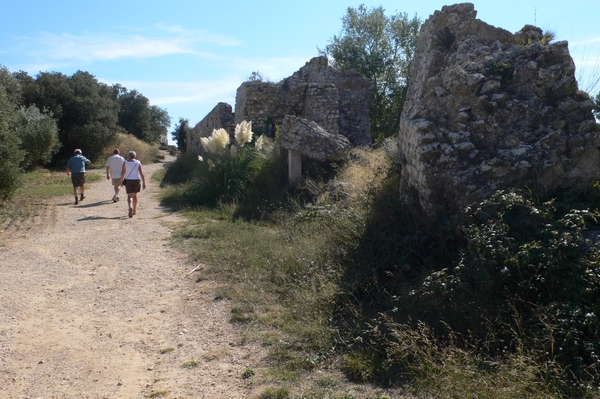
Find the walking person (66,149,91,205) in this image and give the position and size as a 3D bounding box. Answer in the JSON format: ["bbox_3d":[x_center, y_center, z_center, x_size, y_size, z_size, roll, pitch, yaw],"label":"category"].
[{"bbox_3d":[-6.941,-0.711,16.700,0.700,1.730,0.520,-1,4,-16],"label":"walking person"}]

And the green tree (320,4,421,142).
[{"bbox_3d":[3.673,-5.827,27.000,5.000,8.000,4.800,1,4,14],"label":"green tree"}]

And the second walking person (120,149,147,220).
[{"bbox_3d":[-4.124,-0.367,13.200,0.620,1.650,0.500,-1,4,-15],"label":"second walking person"}]

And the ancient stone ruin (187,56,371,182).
[{"bbox_3d":[-1.700,-3.500,28.000,7.200,5.400,14.000,-1,4,-16],"label":"ancient stone ruin"}]

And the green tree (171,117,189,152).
[{"bbox_3d":[-9.949,-5.284,44.000,1.500,3.100,1.500,-1,4,-12],"label":"green tree"}]

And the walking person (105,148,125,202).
[{"bbox_3d":[-5.904,-0.770,17.100,0.660,1.720,0.480,-1,4,-16],"label":"walking person"}]

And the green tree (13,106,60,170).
[{"bbox_3d":[-12.609,-2.919,25.500,2.500,3.200,2.400,-2,4,-27],"label":"green tree"}]

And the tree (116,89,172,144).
[{"bbox_3d":[-13.300,-6.502,45.000,4.800,5.600,4.600,-1,4,-18],"label":"tree"}]

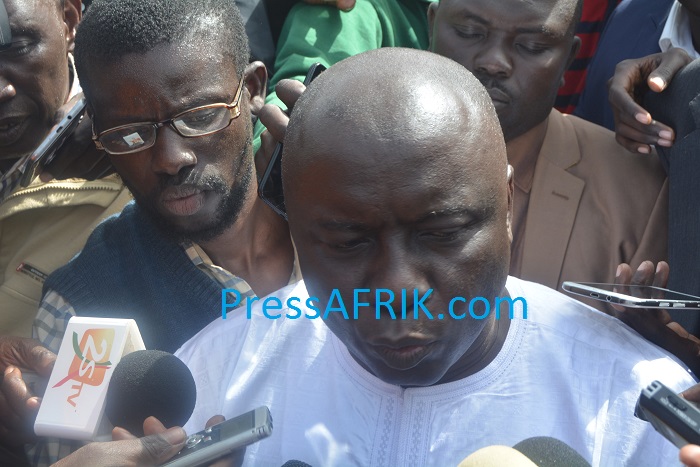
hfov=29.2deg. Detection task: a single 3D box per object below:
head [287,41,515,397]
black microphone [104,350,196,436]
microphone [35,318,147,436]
[{"bbox_3d":[0.036,-0.020,1.000,0.178,0.235,0.212,-4,24,6],"label":"head"},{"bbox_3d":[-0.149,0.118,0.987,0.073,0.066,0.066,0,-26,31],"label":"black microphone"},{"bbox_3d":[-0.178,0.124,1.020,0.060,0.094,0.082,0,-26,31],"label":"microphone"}]

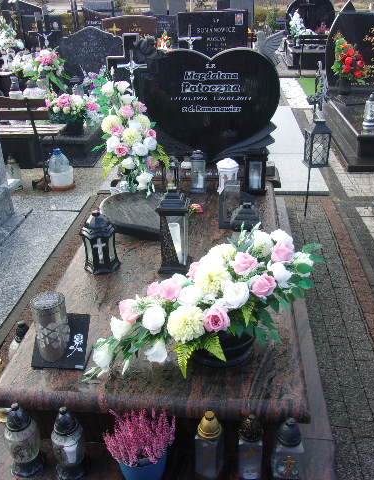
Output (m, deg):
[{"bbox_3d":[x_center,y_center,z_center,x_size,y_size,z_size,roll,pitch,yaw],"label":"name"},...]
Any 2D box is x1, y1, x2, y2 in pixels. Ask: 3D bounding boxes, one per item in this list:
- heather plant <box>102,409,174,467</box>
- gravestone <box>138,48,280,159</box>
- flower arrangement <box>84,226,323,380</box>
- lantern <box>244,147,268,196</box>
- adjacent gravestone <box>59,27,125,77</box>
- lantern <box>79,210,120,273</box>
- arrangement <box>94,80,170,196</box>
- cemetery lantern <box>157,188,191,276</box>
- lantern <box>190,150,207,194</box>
[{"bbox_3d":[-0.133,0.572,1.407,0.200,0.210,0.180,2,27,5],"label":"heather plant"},{"bbox_3d":[0.126,-0.844,3.167,0.900,0.690,0.100,2,27,5],"label":"gravestone"},{"bbox_3d":[0.098,0.219,1.819,0.880,0.350,0.360,-15,30,-25],"label":"flower arrangement"},{"bbox_3d":[0.396,-0.423,2.934,0.140,0.280,0.140,2,27,5],"label":"lantern"},{"bbox_3d":[-1.182,-2.310,6.190,0.820,0.640,0.110,2,27,5],"label":"adjacent gravestone"},{"bbox_3d":[-0.406,-0.007,2.344,0.185,0.287,0.170,-3,27,-5],"label":"lantern"},{"bbox_3d":[-0.296,-0.568,2.821,0.420,0.650,0.290,2,27,5],"label":"arrangement"},{"bbox_3d":[-0.053,-0.056,2.304,0.145,0.400,0.145,2,27,5],"label":"cemetery lantern"},{"bbox_3d":[0.070,-0.406,2.933,0.110,0.255,0.110,2,27,5],"label":"lantern"}]

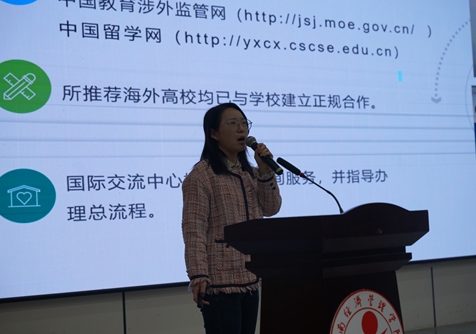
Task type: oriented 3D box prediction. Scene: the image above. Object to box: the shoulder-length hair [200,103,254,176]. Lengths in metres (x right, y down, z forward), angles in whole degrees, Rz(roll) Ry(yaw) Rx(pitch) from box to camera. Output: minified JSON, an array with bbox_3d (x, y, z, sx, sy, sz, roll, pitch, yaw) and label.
[{"bbox_3d":[-0.049,-0.126,4.450,0.205,0.335,0.205,-1,-3,-40],"label":"shoulder-length hair"}]

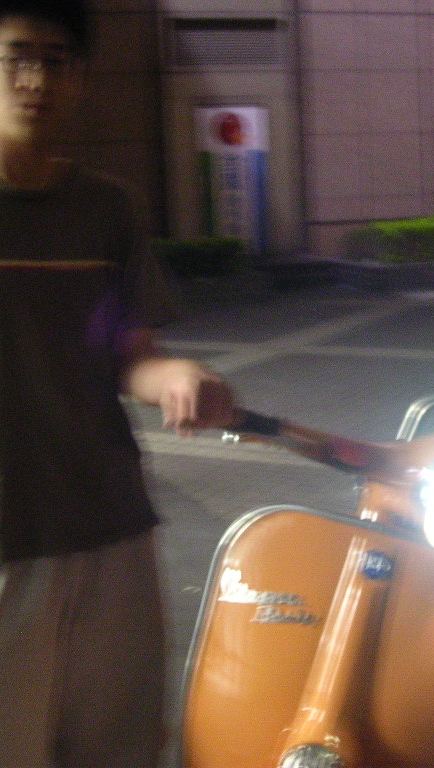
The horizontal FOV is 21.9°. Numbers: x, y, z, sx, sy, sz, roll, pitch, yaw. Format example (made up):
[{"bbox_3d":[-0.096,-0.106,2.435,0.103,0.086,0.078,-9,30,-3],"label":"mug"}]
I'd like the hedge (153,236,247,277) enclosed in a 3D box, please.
[{"bbox_3d":[-0.550,-1.450,13.100,1.900,0.520,0.800,-12,14,-43],"label":"hedge"}]

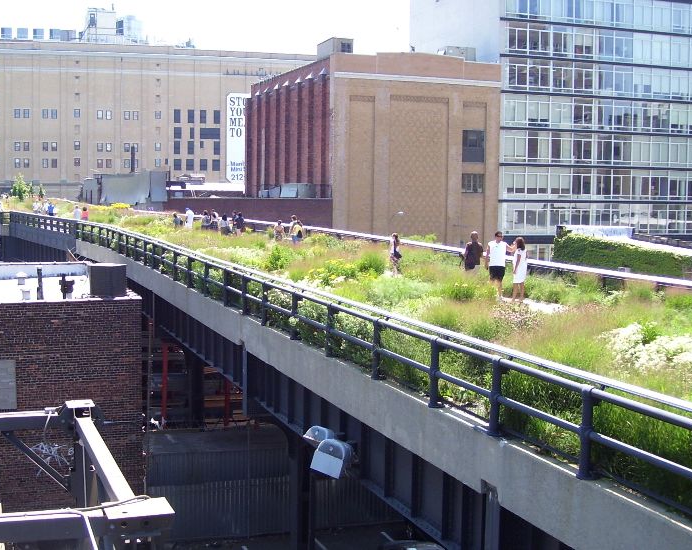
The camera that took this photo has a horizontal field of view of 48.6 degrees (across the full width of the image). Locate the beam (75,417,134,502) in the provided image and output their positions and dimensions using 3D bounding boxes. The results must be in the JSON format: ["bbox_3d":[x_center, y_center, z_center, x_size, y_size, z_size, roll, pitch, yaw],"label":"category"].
[{"bbox_3d":[-3.156,2.381,9.891,0.200,0.180,3.530,-2,6,-26],"label":"beam"}]

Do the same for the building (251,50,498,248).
[{"bbox_3d":[1.939,-8.107,78.614,16.630,22.920,24.500,-2,6,-23],"label":"building"}]

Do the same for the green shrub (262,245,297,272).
[{"bbox_3d":[-2.498,-0.629,29.200,1.270,1.050,1.200,0,5,0],"label":"green shrub"}]

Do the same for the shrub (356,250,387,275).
[{"bbox_3d":[0.976,-0.478,29.300,1.200,0.930,1.150,0,5,0],"label":"shrub"}]

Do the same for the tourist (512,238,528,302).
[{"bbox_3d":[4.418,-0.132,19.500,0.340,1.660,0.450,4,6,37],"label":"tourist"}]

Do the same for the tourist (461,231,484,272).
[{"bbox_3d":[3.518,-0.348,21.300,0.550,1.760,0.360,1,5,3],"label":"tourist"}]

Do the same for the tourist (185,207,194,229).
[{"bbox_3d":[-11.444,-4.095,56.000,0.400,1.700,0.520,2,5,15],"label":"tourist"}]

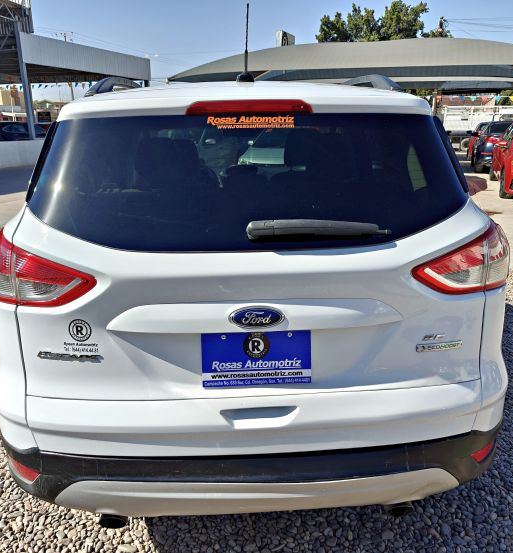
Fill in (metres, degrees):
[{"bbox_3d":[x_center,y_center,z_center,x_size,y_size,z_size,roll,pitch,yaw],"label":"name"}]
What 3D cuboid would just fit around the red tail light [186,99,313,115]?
[{"bbox_3d":[-0.018,-0.482,1.401,0.378,0.045,0.050,-2,18,-2],"label":"red tail light"}]

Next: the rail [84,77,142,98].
[{"bbox_3d":[-0.583,-0.866,2.352,0.070,0.090,1.500,-2,18,-2],"label":"rail"}]

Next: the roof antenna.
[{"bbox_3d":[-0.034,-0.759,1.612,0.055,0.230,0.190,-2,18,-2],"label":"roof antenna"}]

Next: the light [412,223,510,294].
[{"bbox_3d":[0.622,-0.032,1.468,0.420,0.185,0.300,-2,18,-2],"label":"light"}]

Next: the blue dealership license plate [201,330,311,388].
[{"bbox_3d":[0.003,0.232,1.362,0.303,0.153,0.006,-2,18,-2],"label":"blue dealership license plate"}]

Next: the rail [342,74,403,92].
[{"bbox_3d":[0.456,-0.895,2.388,0.070,0.090,1.500,-2,18,-2],"label":"rail"}]

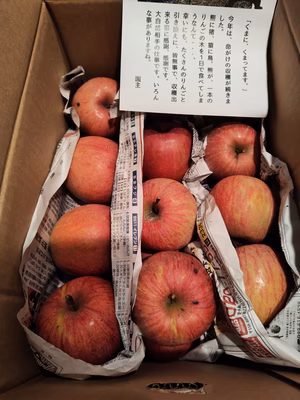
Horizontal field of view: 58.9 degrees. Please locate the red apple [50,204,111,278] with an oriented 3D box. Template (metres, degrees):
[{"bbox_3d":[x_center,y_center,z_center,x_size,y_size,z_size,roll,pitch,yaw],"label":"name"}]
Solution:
[{"bbox_3d":[-0.076,0.051,0.334,0.080,0.092,0.092,-13,44,27],"label":"red apple"}]

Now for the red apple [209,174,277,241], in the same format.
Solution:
[{"bbox_3d":[0.118,0.012,0.351,0.077,0.089,0.089,22,79,-32],"label":"red apple"}]

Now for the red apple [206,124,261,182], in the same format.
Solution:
[{"bbox_3d":[0.128,-0.073,0.406,0.084,0.073,0.084,0,99,3],"label":"red apple"}]

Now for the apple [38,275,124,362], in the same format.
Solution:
[{"bbox_3d":[-0.077,0.132,0.297,0.094,0.082,0.094,7,47,5],"label":"apple"}]

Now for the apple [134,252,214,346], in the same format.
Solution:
[{"bbox_3d":[0.025,0.106,0.293,0.095,0.082,0.095,-2,70,5],"label":"apple"}]

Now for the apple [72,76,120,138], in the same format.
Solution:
[{"bbox_3d":[-0.073,-0.144,0.419,0.091,0.079,0.091,-3,97,-27],"label":"apple"}]

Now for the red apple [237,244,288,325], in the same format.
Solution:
[{"bbox_3d":[0.120,0.099,0.321,0.088,0.077,0.088,-9,51,29],"label":"red apple"}]

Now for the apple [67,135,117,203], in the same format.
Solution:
[{"bbox_3d":[-0.071,-0.040,0.362,0.082,0.094,0.094,-13,44,27],"label":"apple"}]

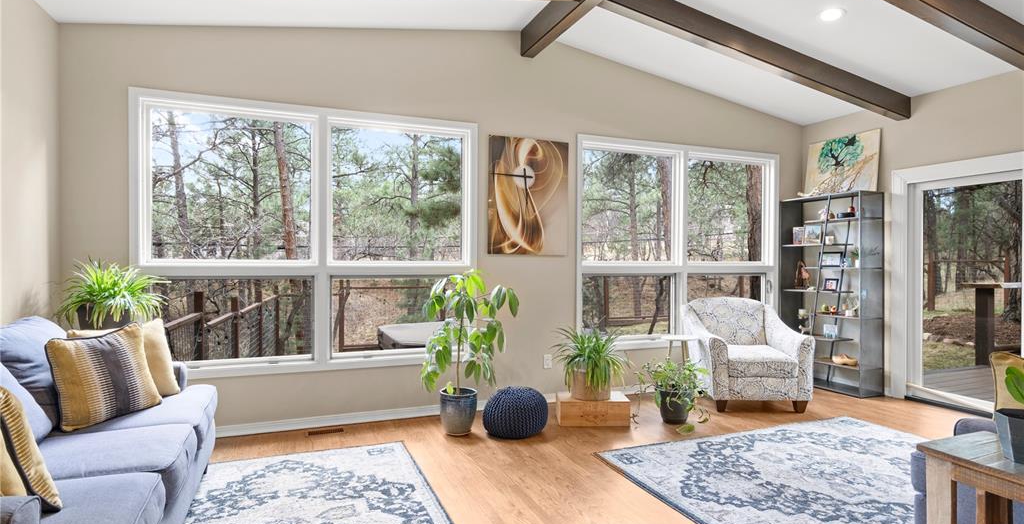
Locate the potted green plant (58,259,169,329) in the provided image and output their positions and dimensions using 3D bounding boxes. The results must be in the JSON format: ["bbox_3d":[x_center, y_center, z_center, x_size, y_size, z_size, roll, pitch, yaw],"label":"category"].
[{"bbox_3d":[-2.410,0.235,3.064,0.540,0.500,0.540,0,0,-22],"label":"potted green plant"}]

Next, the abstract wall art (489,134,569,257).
[{"bbox_3d":[0.167,-0.576,4.526,0.769,1.035,0.040,0,0,-21],"label":"abstract wall art"}]

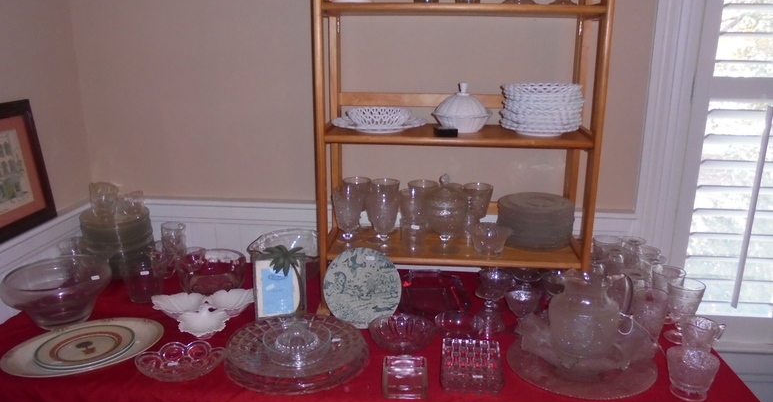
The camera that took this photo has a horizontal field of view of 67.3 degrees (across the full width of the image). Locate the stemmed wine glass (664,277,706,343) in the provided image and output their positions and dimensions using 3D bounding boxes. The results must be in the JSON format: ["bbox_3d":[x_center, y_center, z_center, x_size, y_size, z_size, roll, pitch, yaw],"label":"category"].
[{"bbox_3d":[0.732,0.273,1.430,0.088,0.143,0.088,1,15,4],"label":"stemmed wine glass"}]

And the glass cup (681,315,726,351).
[{"bbox_3d":[0.647,0.281,1.194,0.095,0.075,0.075,8,17,26],"label":"glass cup"}]

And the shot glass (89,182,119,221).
[{"bbox_3d":[-0.886,0.004,1.831,0.086,0.104,0.086,1,15,4],"label":"shot glass"}]

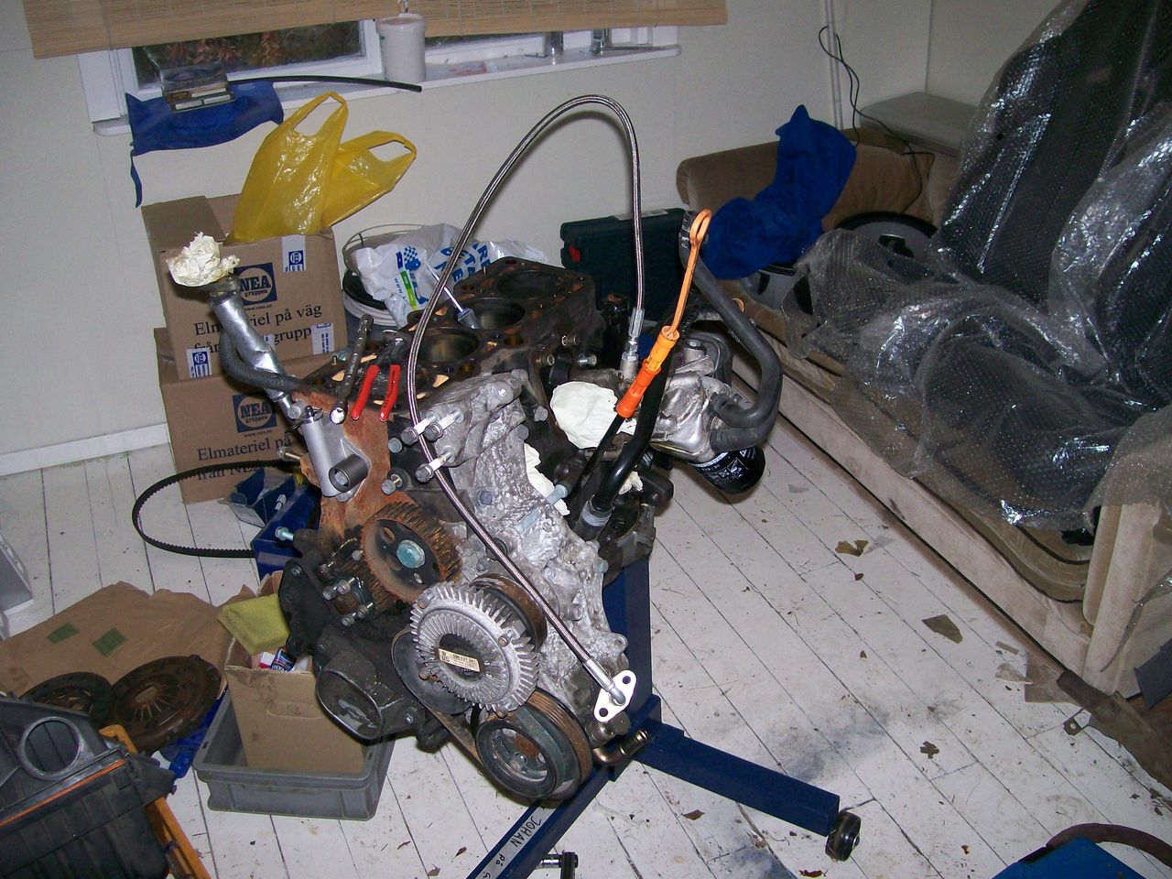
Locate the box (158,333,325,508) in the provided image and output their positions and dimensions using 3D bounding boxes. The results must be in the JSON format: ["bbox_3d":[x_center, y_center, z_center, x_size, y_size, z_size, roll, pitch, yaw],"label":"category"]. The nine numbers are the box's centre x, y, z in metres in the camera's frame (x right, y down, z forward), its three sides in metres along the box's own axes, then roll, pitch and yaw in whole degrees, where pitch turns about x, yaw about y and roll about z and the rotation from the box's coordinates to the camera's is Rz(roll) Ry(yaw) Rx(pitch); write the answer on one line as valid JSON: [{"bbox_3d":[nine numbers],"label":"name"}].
[{"bbox_3d":[-0.825,-0.097,3.004,0.384,0.319,0.324,-11,32,-16],"label":"box"}]

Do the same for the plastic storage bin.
[{"bbox_3d":[-0.481,0.492,2.204,0.302,0.114,0.400,2,31,6],"label":"plastic storage bin"}]

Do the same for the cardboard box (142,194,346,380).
[{"bbox_3d":[-0.801,-0.378,2.872,0.384,0.298,0.330,-12,33,-17],"label":"cardboard box"}]

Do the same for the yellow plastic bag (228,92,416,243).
[{"bbox_3d":[-0.619,-0.639,2.839,0.460,0.320,0.230,-14,33,-19],"label":"yellow plastic bag"}]

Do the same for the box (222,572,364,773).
[{"bbox_3d":[-0.466,0.435,2.122,0.205,0.285,0.210,2,31,6],"label":"box"}]

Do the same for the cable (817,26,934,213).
[{"bbox_3d":[0.824,-0.892,3.430,0.340,0.520,0.260,-14,33,-19],"label":"cable"}]

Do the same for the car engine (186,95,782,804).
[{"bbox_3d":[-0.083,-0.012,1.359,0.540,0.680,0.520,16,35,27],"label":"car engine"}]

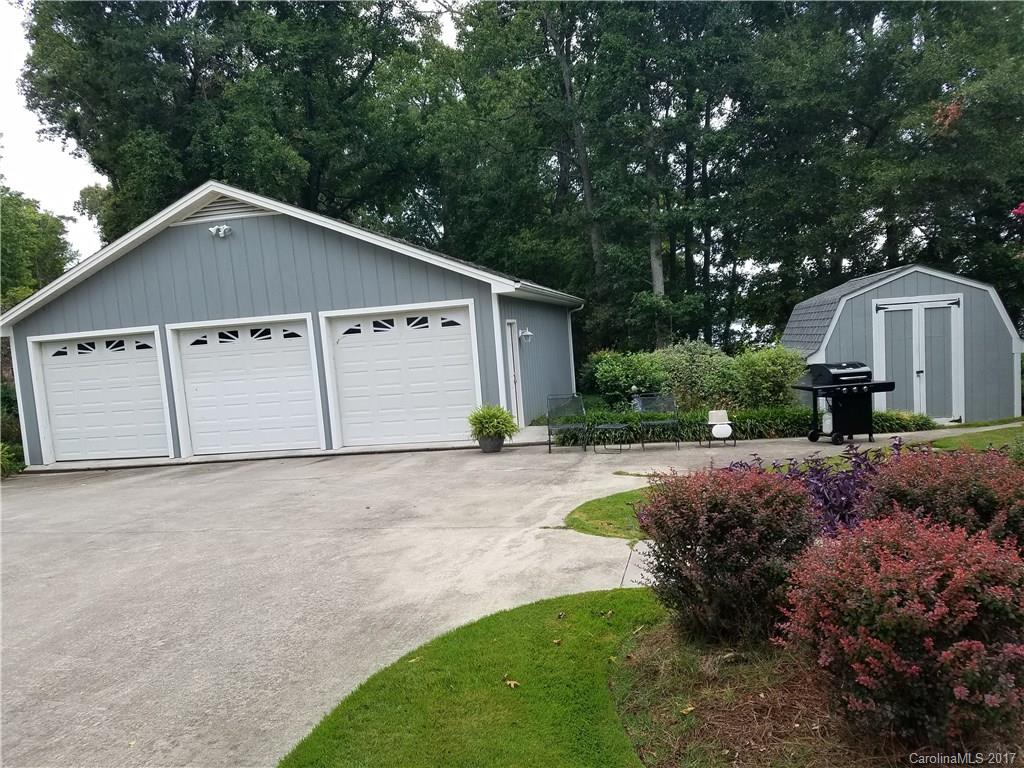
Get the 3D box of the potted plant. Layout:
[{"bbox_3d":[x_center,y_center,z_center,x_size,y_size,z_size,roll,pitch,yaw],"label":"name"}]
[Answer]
[{"bbox_3d":[-0.297,0.731,13.050,0.860,0.800,0.860,-5,5,-2],"label":"potted plant"}]

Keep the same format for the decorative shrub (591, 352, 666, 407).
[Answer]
[{"bbox_3d":[2.246,0.027,14.700,1.380,1.300,1.300,-4,5,9],"label":"decorative shrub"}]

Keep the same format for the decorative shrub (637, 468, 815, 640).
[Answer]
[{"bbox_3d":[1.340,1.033,4.850,1.070,1.000,1.050,-3,5,15],"label":"decorative shrub"}]

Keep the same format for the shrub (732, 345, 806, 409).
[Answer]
[{"bbox_3d":[4.754,-0.071,14.200,1.330,1.280,1.300,-3,5,19],"label":"shrub"}]

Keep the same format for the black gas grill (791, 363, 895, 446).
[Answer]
[{"bbox_3d":[4.879,0.288,11.350,1.280,1.150,0.580,-5,5,-8],"label":"black gas grill"}]

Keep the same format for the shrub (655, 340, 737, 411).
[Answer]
[{"bbox_3d":[3.436,-0.073,14.400,1.500,1.450,1.400,-3,5,13],"label":"shrub"}]

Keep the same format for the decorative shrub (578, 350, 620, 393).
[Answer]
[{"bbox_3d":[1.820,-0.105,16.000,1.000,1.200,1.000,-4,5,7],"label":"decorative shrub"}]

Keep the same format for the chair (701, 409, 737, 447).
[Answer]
[{"bbox_3d":[3.157,0.671,11.825,0.450,0.580,0.440,-5,5,-5],"label":"chair"}]

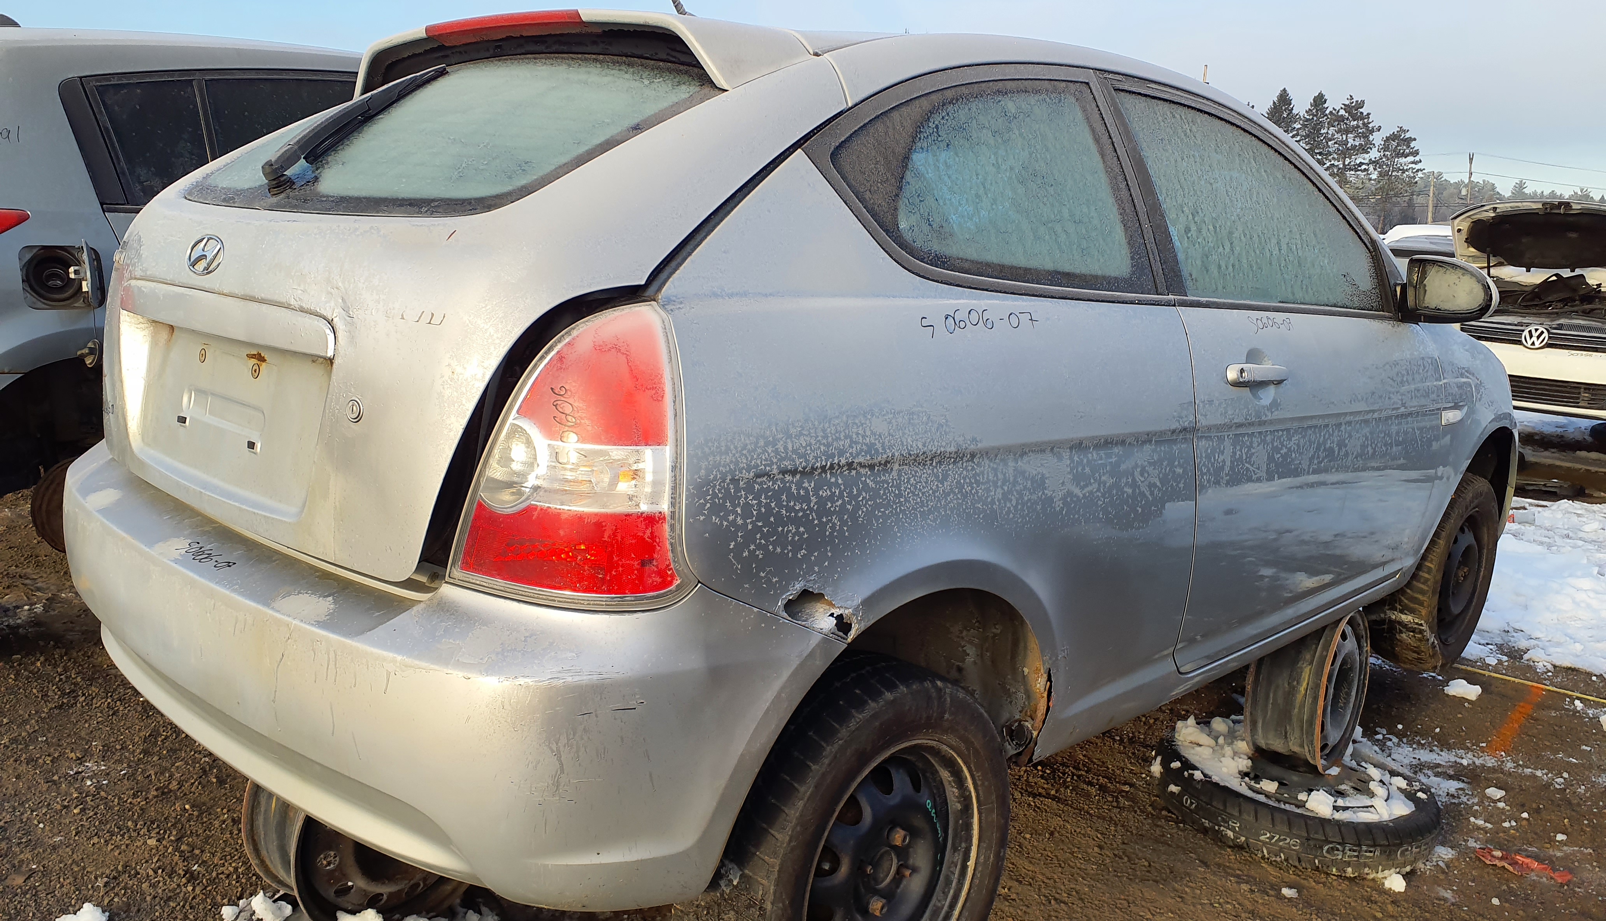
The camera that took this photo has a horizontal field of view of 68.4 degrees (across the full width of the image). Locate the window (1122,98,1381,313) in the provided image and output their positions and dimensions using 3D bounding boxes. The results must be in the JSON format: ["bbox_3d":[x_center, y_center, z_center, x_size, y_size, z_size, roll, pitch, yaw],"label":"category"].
[{"bbox_3d":[0.954,-0.510,2.431,0.960,0.410,0.060,-8,-7,-44],"label":"window"}]

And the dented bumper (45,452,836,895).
[{"bbox_3d":[-0.745,0.213,1.907,0.570,0.430,1.690,-8,16,-44],"label":"dented bumper"}]

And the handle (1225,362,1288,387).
[{"bbox_3d":[0.843,-0.158,2.179,0.225,0.042,0.050,-8,16,-44],"label":"handle"}]

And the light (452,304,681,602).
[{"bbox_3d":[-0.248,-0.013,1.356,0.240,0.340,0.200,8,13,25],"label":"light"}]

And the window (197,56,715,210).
[{"bbox_3d":[-0.591,-0.524,1.875,1.110,0.080,0.540,14,46,44],"label":"window"}]

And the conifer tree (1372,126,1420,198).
[{"bbox_3d":[47.556,-22.593,95.000,3.833,8.750,3.833,6,13,25],"label":"conifer tree"}]

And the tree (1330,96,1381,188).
[{"bbox_3d":[44.025,-23.904,95.000,4.438,11.220,4.438,5,13,24],"label":"tree"}]

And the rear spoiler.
[{"bbox_3d":[-0.406,-0.677,2.021,0.310,0.150,1.130,-8,16,-44],"label":"rear spoiler"}]

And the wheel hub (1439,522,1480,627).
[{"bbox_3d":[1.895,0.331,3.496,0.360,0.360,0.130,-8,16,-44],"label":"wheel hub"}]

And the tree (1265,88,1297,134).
[{"bbox_3d":[38.579,-24.257,95.000,4.236,11.529,4.236,5,12,21],"label":"tree"}]

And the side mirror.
[{"bbox_3d":[1.452,-0.381,2.658,0.130,0.150,0.210,-8,16,-44],"label":"side mirror"}]

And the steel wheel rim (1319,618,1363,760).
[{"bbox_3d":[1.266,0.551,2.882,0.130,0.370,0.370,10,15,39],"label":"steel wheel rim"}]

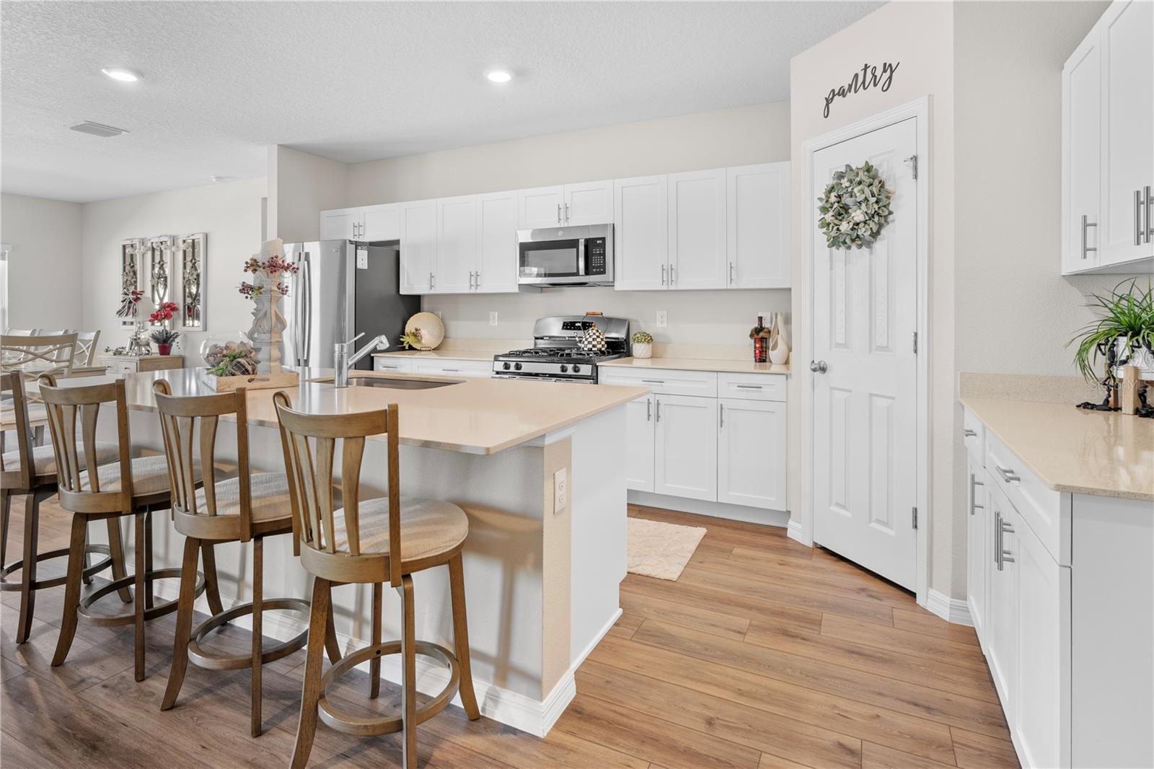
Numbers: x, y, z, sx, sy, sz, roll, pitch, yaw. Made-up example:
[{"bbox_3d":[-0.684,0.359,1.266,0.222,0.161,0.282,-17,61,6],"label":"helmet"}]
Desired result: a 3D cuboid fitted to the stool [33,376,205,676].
[{"bbox_3d":[-1.601,0.453,2.120,0.475,0.995,0.490,2,4,27],"label":"stool"}]

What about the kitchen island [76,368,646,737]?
[{"bbox_3d":[-1.143,0.465,2.480,2.655,0.905,1.255,2,5,25],"label":"kitchen island"}]

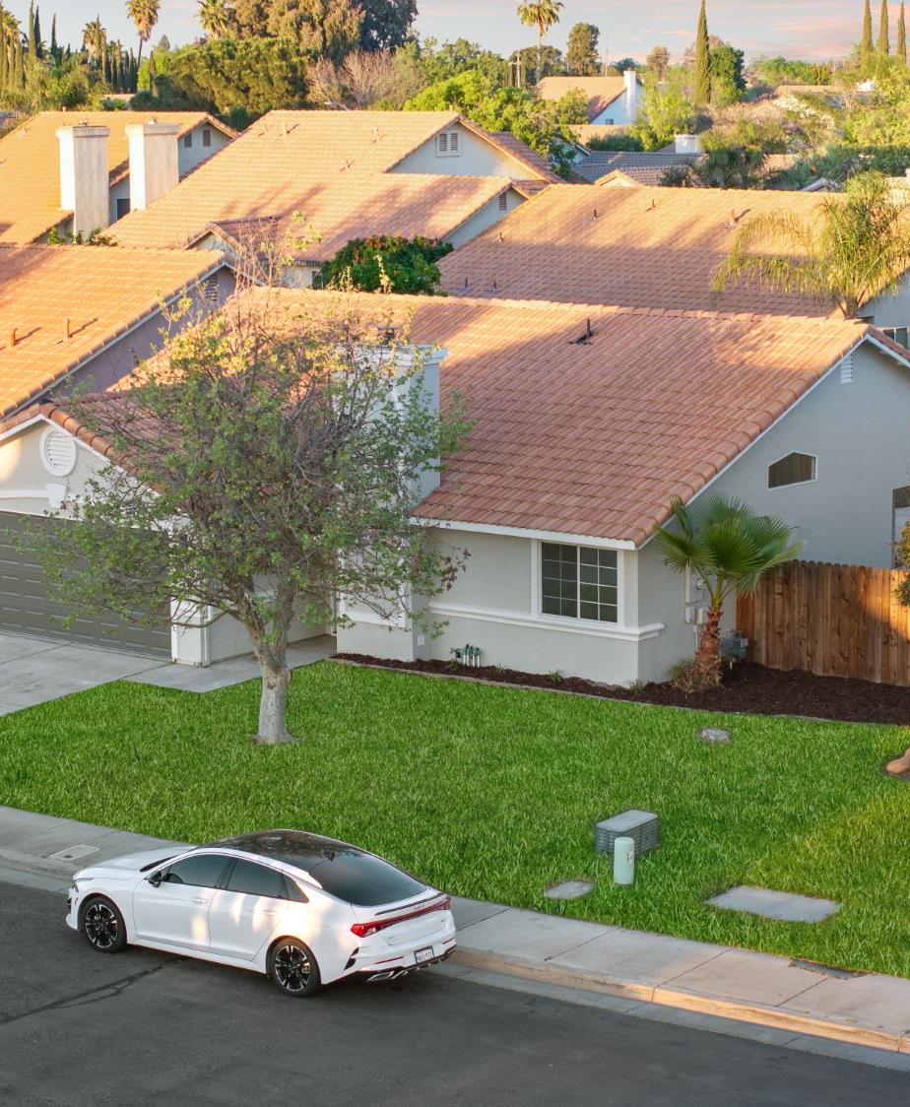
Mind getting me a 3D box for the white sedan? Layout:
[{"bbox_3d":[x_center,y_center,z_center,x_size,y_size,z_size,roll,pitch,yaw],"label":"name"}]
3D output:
[{"bbox_3d":[-2.265,3.861,33.738,4.905,1.445,1.860,7,11,37],"label":"white sedan"}]

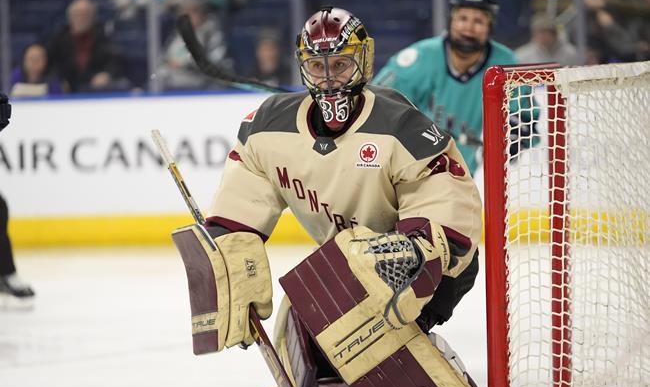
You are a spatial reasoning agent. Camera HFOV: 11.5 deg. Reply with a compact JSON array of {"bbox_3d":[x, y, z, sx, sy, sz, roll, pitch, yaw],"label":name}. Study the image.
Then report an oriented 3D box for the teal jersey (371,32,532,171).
[{"bbox_3d":[0.537,-0.358,13.600,0.720,0.600,0.420,0,15,0],"label":"teal jersey"}]

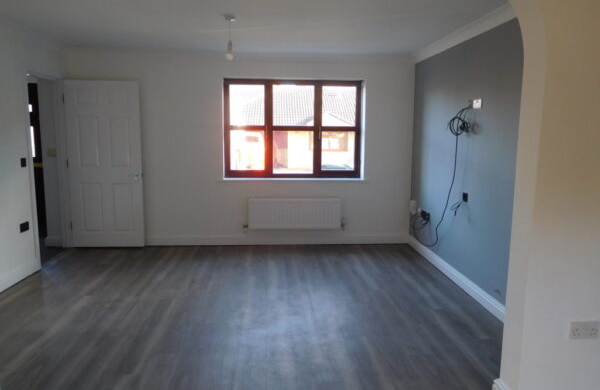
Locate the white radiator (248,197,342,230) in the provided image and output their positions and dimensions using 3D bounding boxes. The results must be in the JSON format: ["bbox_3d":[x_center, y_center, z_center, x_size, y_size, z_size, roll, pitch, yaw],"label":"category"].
[{"bbox_3d":[-0.052,0.237,5.429,1.163,0.408,0.095,0,8,-3],"label":"white radiator"}]

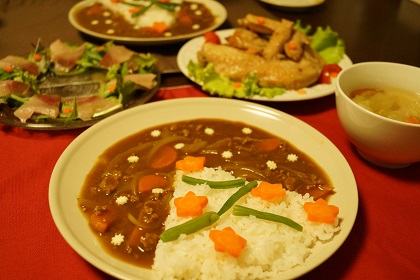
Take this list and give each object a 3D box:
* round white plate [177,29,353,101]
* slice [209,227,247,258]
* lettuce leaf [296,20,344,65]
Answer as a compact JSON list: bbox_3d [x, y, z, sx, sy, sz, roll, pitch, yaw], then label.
[{"bbox_3d":[0.072,-0.100,0.616,0.232,0.023,0.232,1,34,-1],"label":"round white plate"},{"bbox_3d":[0.012,0.070,0.310,0.025,0.006,0.025,-1,49,-20],"label":"slice"},{"bbox_3d":[0.151,-0.137,0.646,0.075,0.045,0.060,2,34,0],"label":"lettuce leaf"}]

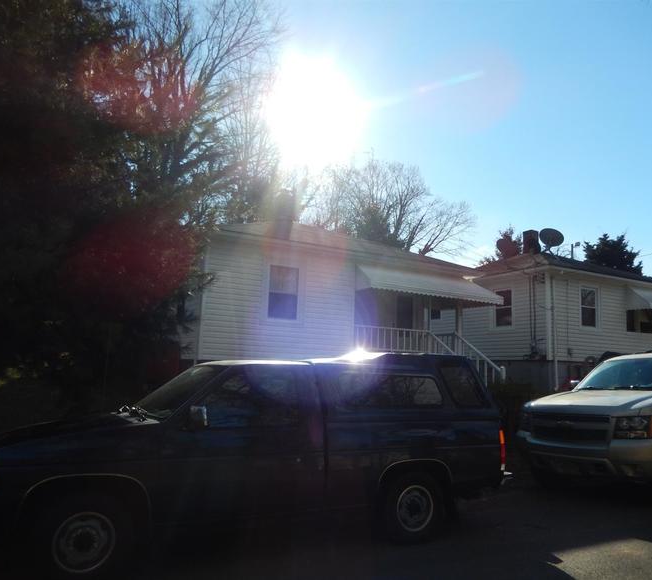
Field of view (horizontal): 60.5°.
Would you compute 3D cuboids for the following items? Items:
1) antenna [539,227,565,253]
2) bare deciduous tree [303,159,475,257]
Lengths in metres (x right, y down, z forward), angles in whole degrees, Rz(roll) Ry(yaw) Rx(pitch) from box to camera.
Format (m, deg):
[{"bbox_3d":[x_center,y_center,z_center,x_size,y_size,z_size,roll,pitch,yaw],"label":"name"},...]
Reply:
[{"bbox_3d":[8.474,-1.860,21.000,0.880,0.860,0.500,-2,-9,30],"label":"antenna"},{"bbox_3d":[3.750,-1.450,33.000,10.200,13.000,9.500,2,-8,0],"label":"bare deciduous tree"}]

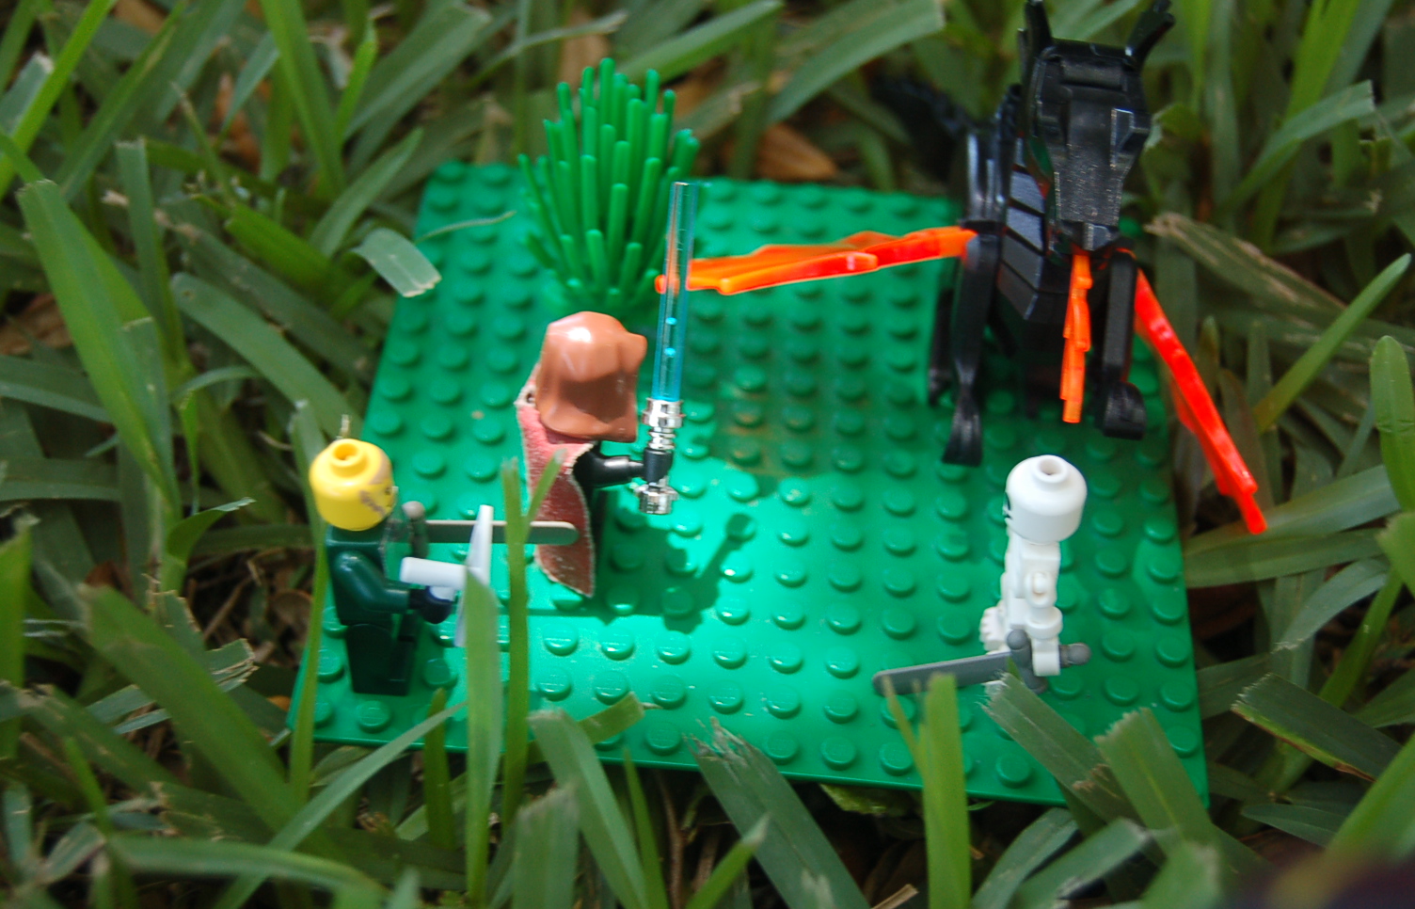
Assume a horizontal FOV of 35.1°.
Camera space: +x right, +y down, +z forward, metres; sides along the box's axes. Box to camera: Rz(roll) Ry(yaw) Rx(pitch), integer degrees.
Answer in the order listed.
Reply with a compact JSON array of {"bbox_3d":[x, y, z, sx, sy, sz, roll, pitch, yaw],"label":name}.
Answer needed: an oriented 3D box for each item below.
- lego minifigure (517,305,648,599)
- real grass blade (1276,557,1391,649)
[{"bbox_3d":[-0.017,-0.002,0.320,0.020,0.043,0.022,5,46,1],"label":"lego minifigure"},{"bbox_3d":[0.095,0.022,0.340,0.022,0.003,0.006,-33,66,-19],"label":"real grass blade"}]

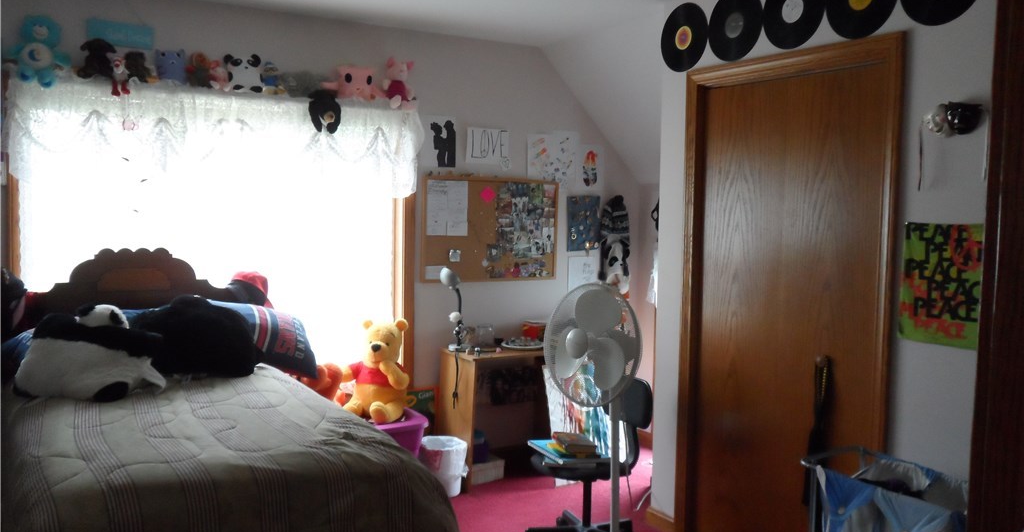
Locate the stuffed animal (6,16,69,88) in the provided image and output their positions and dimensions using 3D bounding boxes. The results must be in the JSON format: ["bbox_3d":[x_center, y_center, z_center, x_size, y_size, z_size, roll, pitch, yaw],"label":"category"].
[{"bbox_3d":[-1.989,-0.899,3.472,0.255,0.295,0.180,-2,5,-32],"label":"stuffed animal"}]

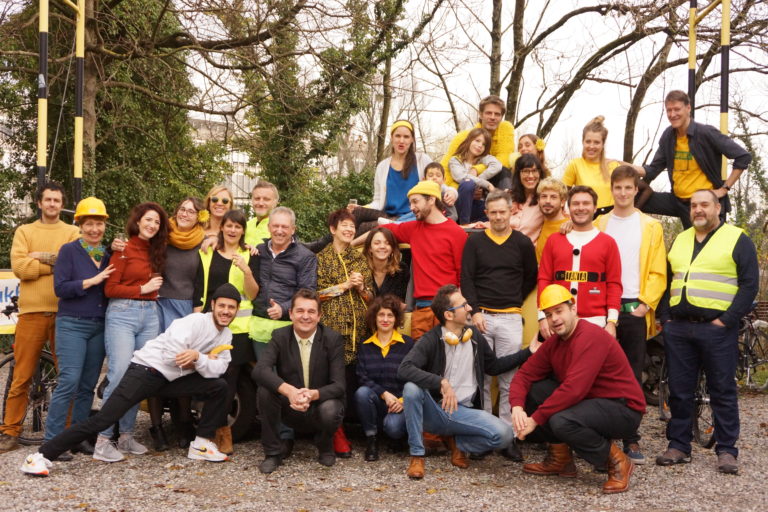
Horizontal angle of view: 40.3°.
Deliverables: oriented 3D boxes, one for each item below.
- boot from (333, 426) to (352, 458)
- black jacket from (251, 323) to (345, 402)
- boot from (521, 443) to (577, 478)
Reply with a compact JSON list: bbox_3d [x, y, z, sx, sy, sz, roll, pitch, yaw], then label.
[{"bbox_3d":[-0.268,1.195,6.750,0.110,0.210,0.260,1,0,-12],"label":"boot"},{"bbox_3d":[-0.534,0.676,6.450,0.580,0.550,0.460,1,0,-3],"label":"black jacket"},{"bbox_3d":[0.997,1.220,6.280,0.315,0.205,0.120,1,0,13],"label":"boot"}]

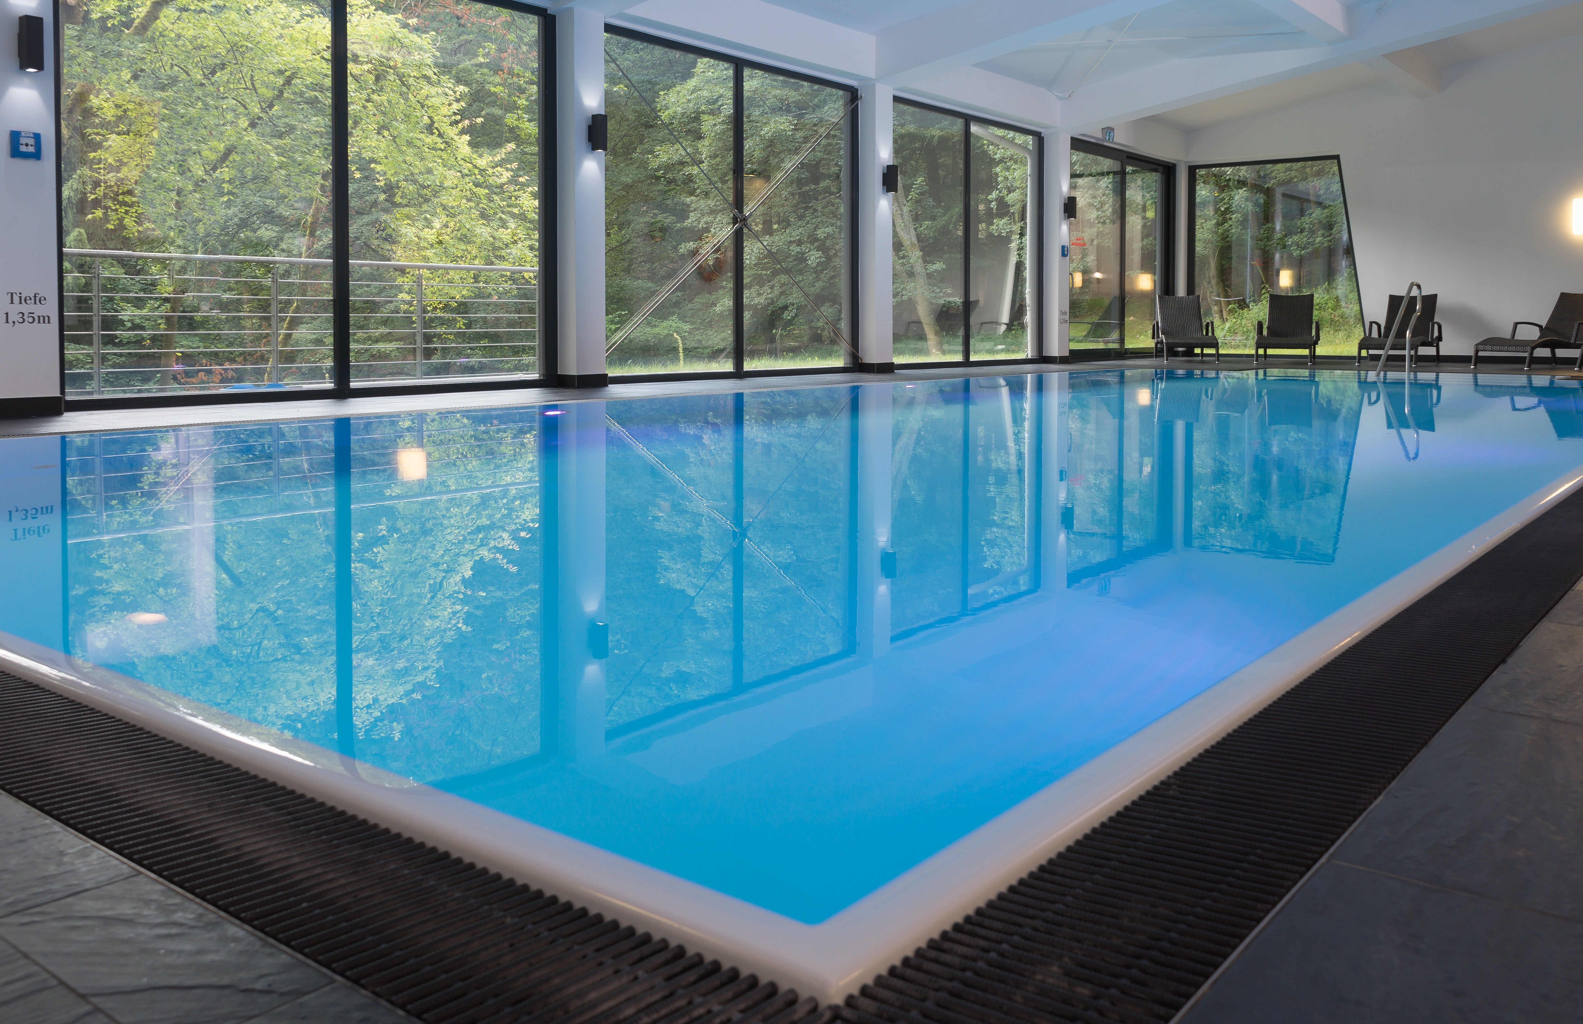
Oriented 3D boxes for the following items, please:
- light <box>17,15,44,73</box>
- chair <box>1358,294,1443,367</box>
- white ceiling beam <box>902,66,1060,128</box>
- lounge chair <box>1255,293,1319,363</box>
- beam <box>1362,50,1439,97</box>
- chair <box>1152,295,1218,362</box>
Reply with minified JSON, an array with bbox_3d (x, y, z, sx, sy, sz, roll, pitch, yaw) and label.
[{"bbox_3d":[-3.683,-2.267,5.960,0.120,0.270,0.080,5,8,40],"label":"light"},{"bbox_3d":[7.355,-2.219,14.867,0.760,0.870,1.550,5,8,37],"label":"chair"},{"bbox_3d":[1.950,-4.469,13.060,0.250,0.400,3.400,5,8,40],"label":"white ceiling beam"},{"bbox_3d":[6.251,-2.322,15.497,0.760,0.870,1.550,3,7,26],"label":"lounge chair"},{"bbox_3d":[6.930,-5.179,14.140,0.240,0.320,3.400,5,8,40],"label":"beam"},{"bbox_3d":[5.044,-2.367,15.754,0.760,0.870,1.550,1,6,12],"label":"chair"}]

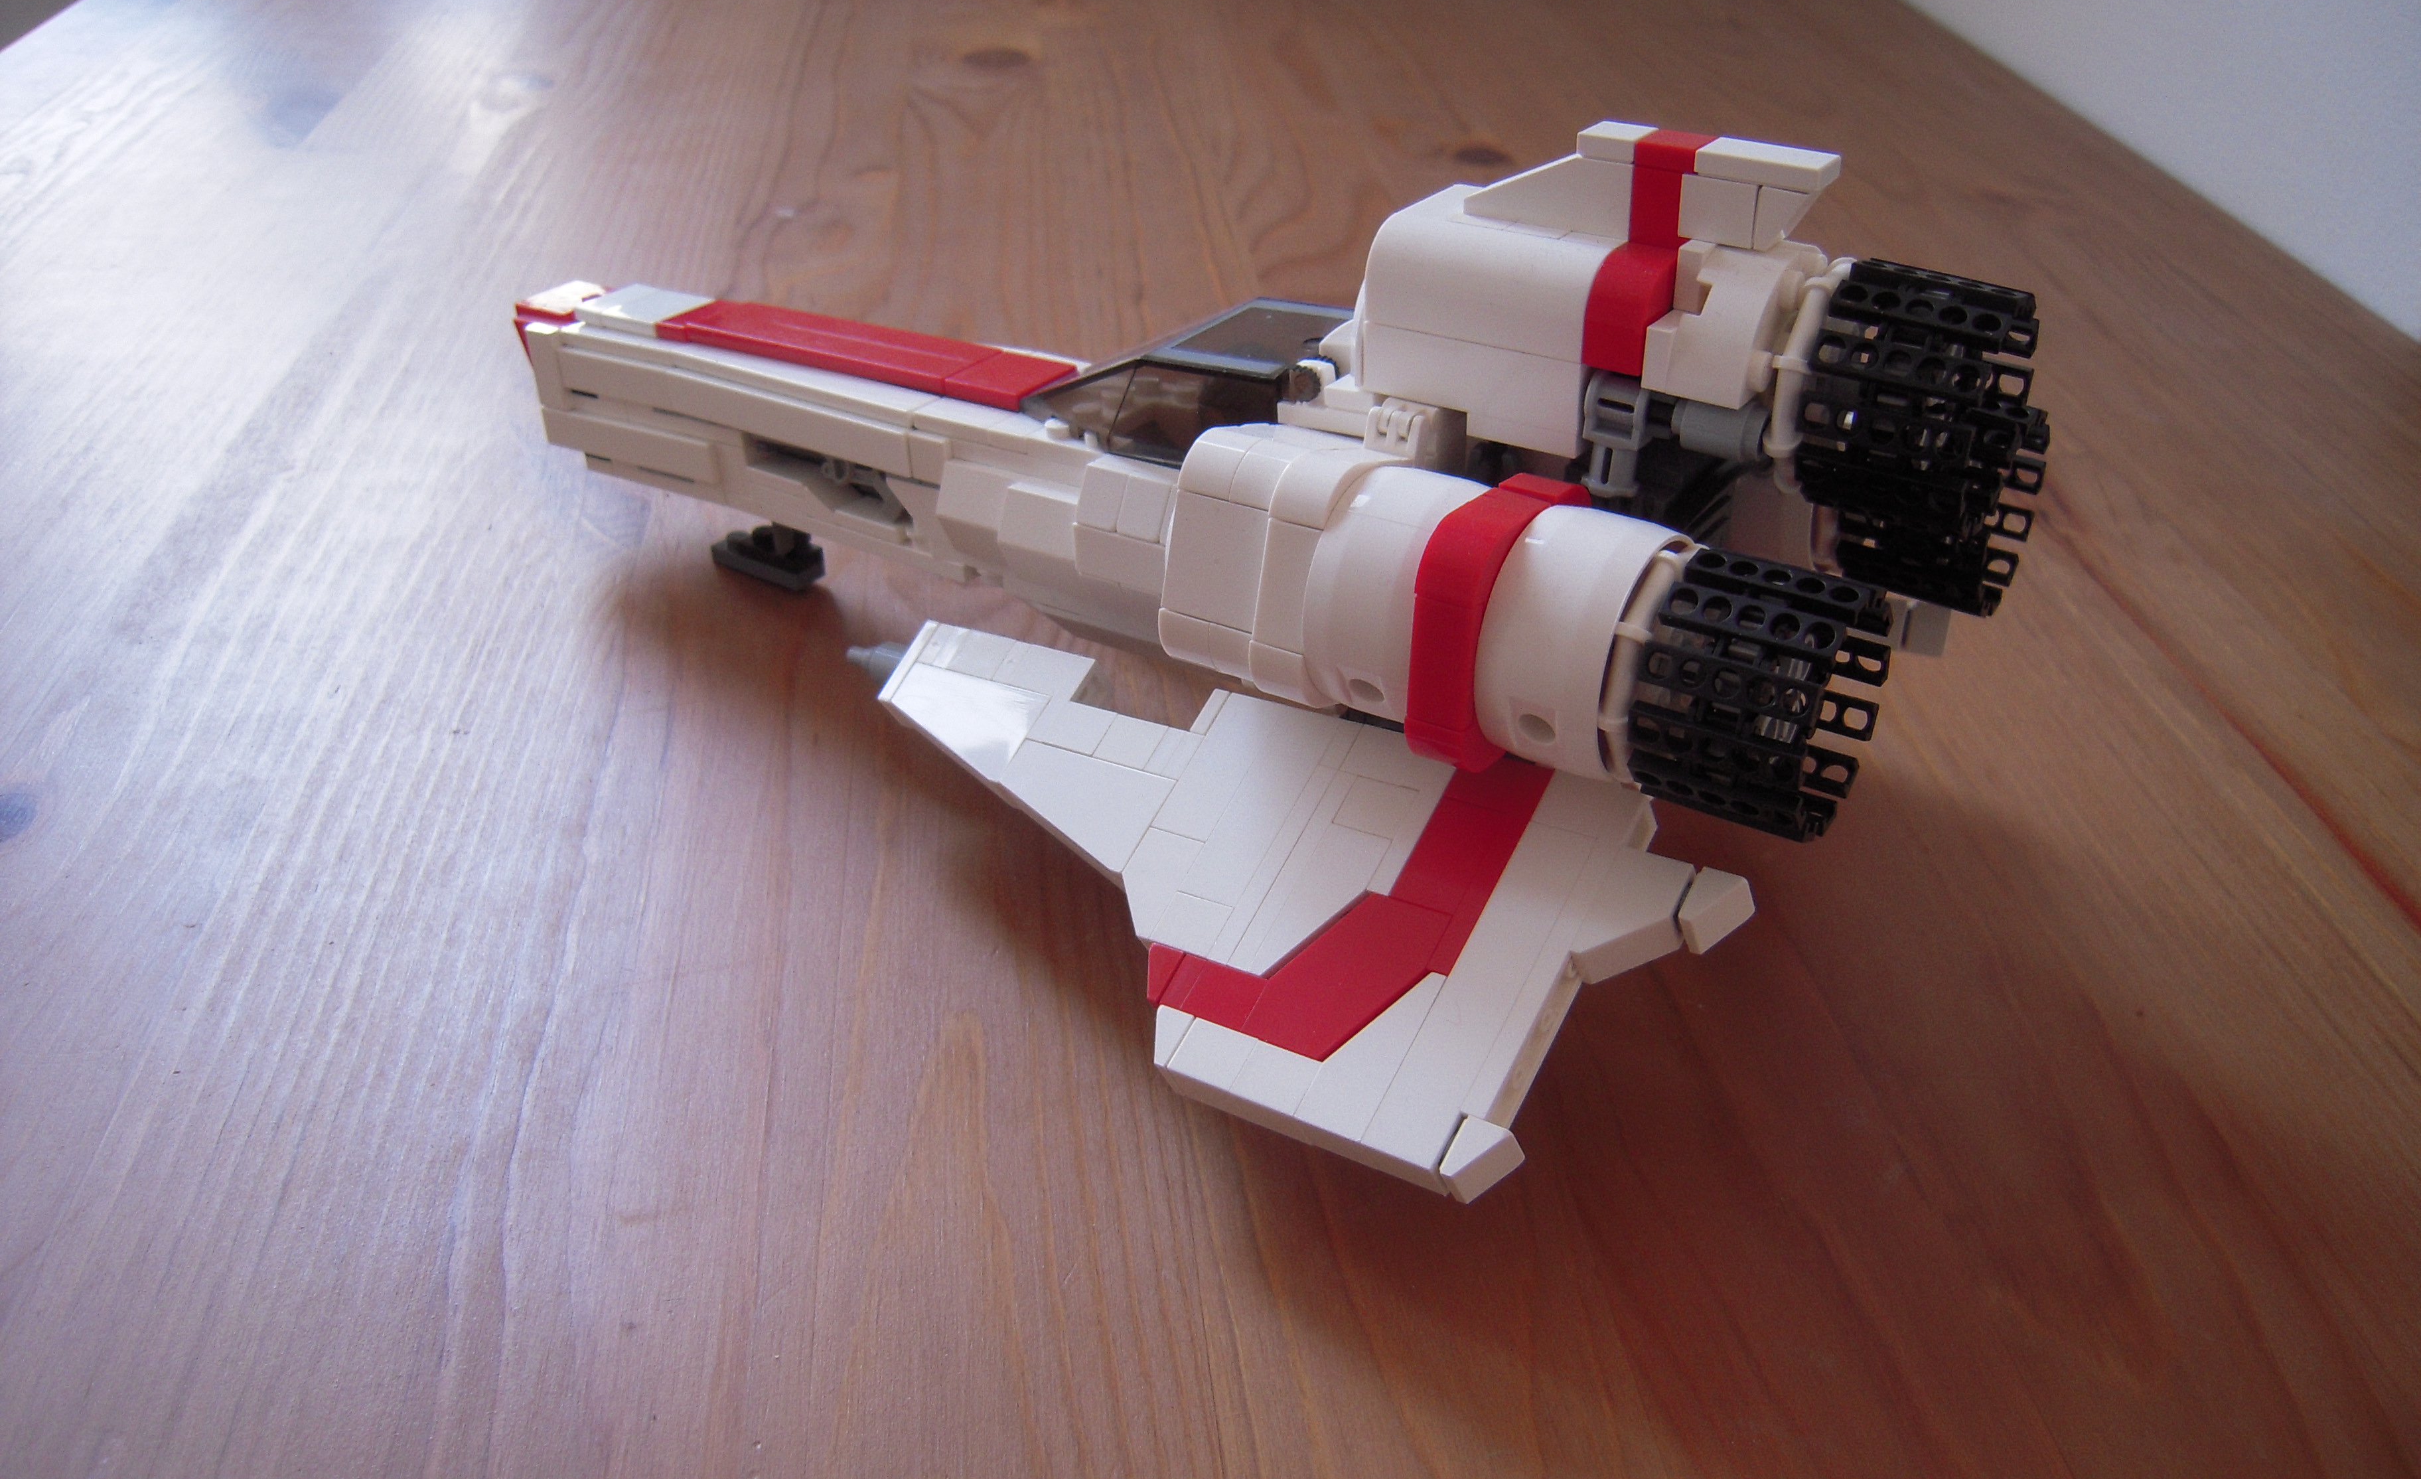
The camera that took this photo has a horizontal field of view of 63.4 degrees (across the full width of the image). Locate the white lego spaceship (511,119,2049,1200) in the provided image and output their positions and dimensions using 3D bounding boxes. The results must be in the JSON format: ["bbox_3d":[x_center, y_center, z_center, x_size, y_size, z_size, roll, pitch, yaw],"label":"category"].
[{"bbox_3d":[-0.019,-0.053,0.318,0.278,0.115,0.168,19,37,30],"label":"white lego spaceship"}]

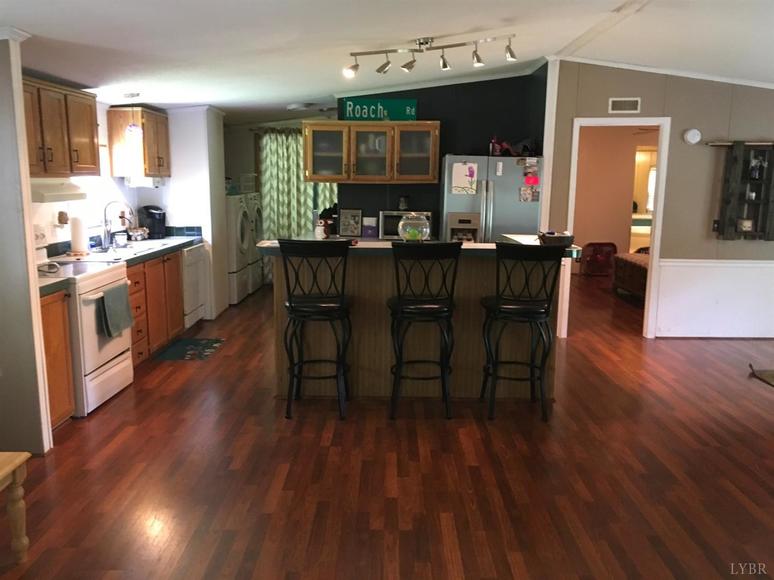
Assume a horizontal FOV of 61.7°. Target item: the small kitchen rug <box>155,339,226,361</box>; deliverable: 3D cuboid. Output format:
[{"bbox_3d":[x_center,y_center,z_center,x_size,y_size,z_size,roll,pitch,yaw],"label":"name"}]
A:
[{"bbox_3d":[-1.776,0.527,5.867,0.460,0.012,0.760,0,10,-3],"label":"small kitchen rug"}]

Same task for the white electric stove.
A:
[{"bbox_3d":[-2.256,0.172,4.481,0.680,1.180,0.760,1,10,1],"label":"white electric stove"}]

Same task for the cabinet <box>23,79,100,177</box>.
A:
[{"bbox_3d":[-2.409,-1.091,4.441,0.330,0.620,1.190,1,10,1],"label":"cabinet"}]

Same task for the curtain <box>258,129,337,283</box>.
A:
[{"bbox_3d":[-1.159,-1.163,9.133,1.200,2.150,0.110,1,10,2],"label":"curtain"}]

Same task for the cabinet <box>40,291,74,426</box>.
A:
[{"bbox_3d":[-2.324,0.437,3.900,0.580,0.860,0.460,1,10,1],"label":"cabinet"}]

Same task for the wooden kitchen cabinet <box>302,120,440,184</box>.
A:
[{"bbox_3d":[-0.147,-1.408,6.676,1.365,0.615,0.330,1,10,2],"label":"wooden kitchen cabinet"}]

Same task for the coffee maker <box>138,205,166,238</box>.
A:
[{"bbox_3d":[-2.380,-0.693,6.566,0.215,0.330,0.290,-9,14,-43],"label":"coffee maker"}]

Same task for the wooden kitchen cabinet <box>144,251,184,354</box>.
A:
[{"bbox_3d":[-2.269,0.093,5.849,0.580,0.860,0.920,1,10,1],"label":"wooden kitchen cabinet"}]

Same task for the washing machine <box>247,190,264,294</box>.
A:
[{"bbox_3d":[-2.150,-0.646,8.784,0.730,1.300,0.680,1,10,1],"label":"washing machine"}]

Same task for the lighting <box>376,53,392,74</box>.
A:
[{"bbox_3d":[-0.017,-1.512,4.331,0.108,0.145,0.090,1,10,1],"label":"lighting"}]

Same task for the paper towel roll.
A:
[{"bbox_3d":[-2.449,-0.430,5.151,0.140,0.290,0.140,1,10,0],"label":"paper towel roll"}]

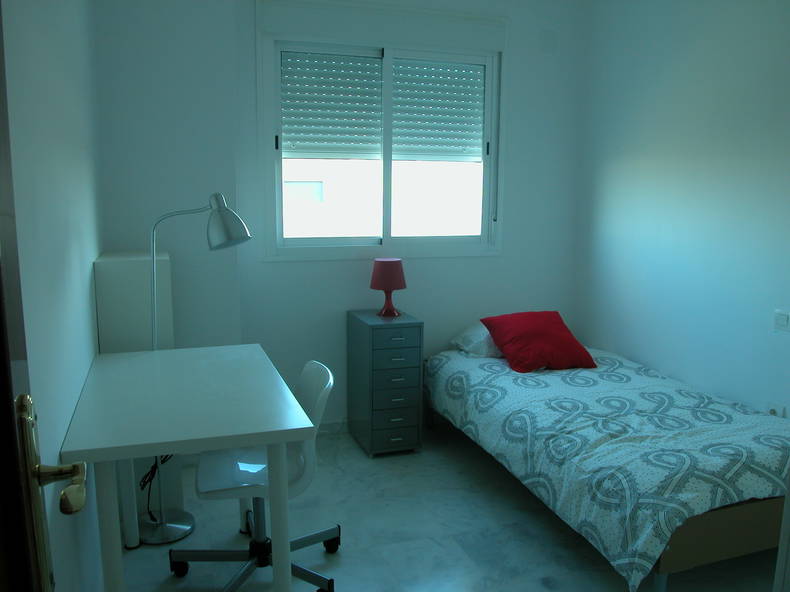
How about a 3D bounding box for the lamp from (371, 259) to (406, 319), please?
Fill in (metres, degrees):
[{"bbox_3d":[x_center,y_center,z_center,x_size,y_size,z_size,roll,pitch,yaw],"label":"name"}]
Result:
[{"bbox_3d":[-0.035,-0.042,3.434,0.190,0.295,0.190,0,8,0],"label":"lamp"}]

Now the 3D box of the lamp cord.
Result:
[{"bbox_3d":[-0.939,0.758,2.515,0.142,0.268,0.120,-2,8,-16],"label":"lamp cord"}]

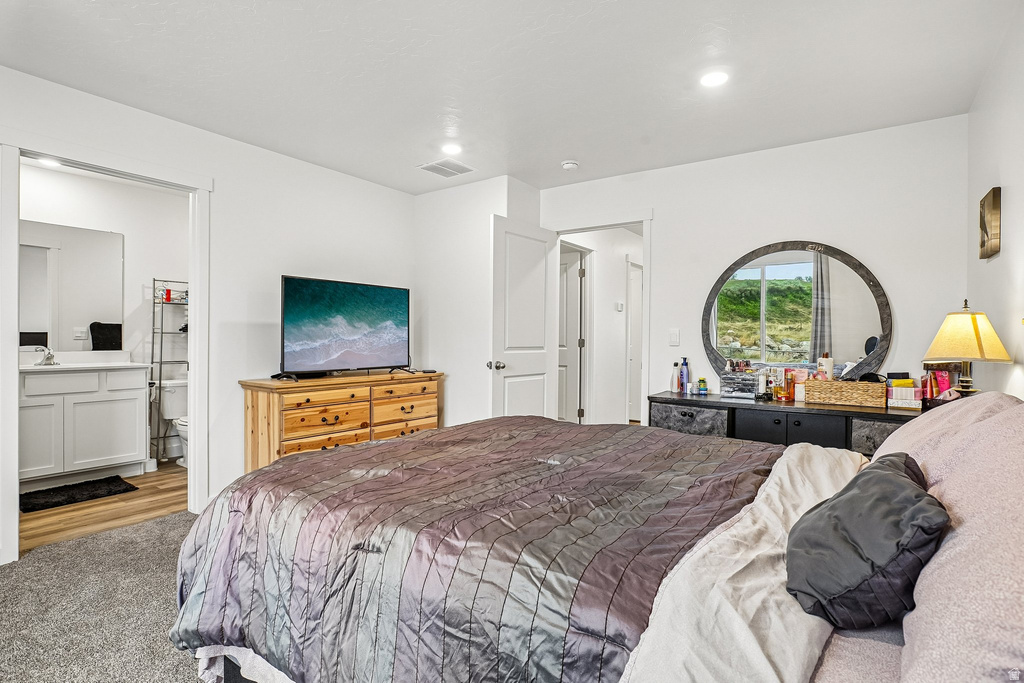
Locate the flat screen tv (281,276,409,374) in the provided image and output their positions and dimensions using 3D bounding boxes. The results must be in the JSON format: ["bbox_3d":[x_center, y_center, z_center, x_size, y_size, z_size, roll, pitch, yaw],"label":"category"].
[{"bbox_3d":[-1.203,-0.087,3.660,0.230,0.700,1.115,1,1,37],"label":"flat screen tv"}]

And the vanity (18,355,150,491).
[{"bbox_3d":[-3.360,0.610,3.580,0.550,0.920,0.990,1,1,37],"label":"vanity"}]

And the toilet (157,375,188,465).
[{"bbox_3d":[-2.790,0.705,4.276,0.700,0.710,0.450,1,1,37],"label":"toilet"}]

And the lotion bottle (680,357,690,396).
[{"bbox_3d":[1.273,0.253,3.560,0.065,0.258,0.065,0,1,-22],"label":"lotion bottle"}]

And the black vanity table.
[{"bbox_3d":[1.773,0.750,3.110,1.670,0.710,0.430,1,1,32],"label":"black vanity table"}]

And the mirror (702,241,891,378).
[{"bbox_3d":[1.862,-0.138,3.250,1.100,1.060,0.050,1,1,32],"label":"mirror"}]

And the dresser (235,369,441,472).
[{"bbox_3d":[-1.205,0.670,3.645,0.510,0.810,1.420,1,1,37],"label":"dresser"}]

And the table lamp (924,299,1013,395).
[{"bbox_3d":[1.885,0.100,2.010,0.285,0.560,0.285,1,1,32],"label":"table lamp"}]

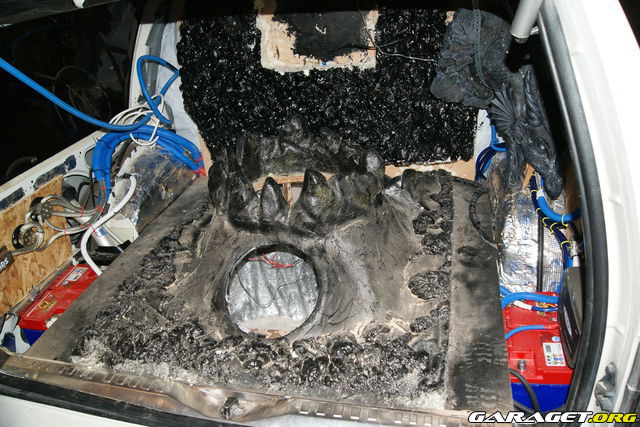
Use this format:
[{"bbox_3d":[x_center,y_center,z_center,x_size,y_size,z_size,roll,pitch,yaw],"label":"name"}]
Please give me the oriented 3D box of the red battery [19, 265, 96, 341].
[{"bbox_3d":[-0.810,0.335,1.628,0.175,0.190,0.280,0,31,13],"label":"red battery"}]

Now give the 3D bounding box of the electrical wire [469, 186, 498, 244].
[{"bbox_3d":[0.535,-0.002,1.596,0.085,0.030,0.380,1,31,15],"label":"electrical wire"}]

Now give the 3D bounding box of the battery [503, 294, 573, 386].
[{"bbox_3d":[0.552,0.370,1.263,0.175,0.190,0.280,1,31,15],"label":"battery"}]

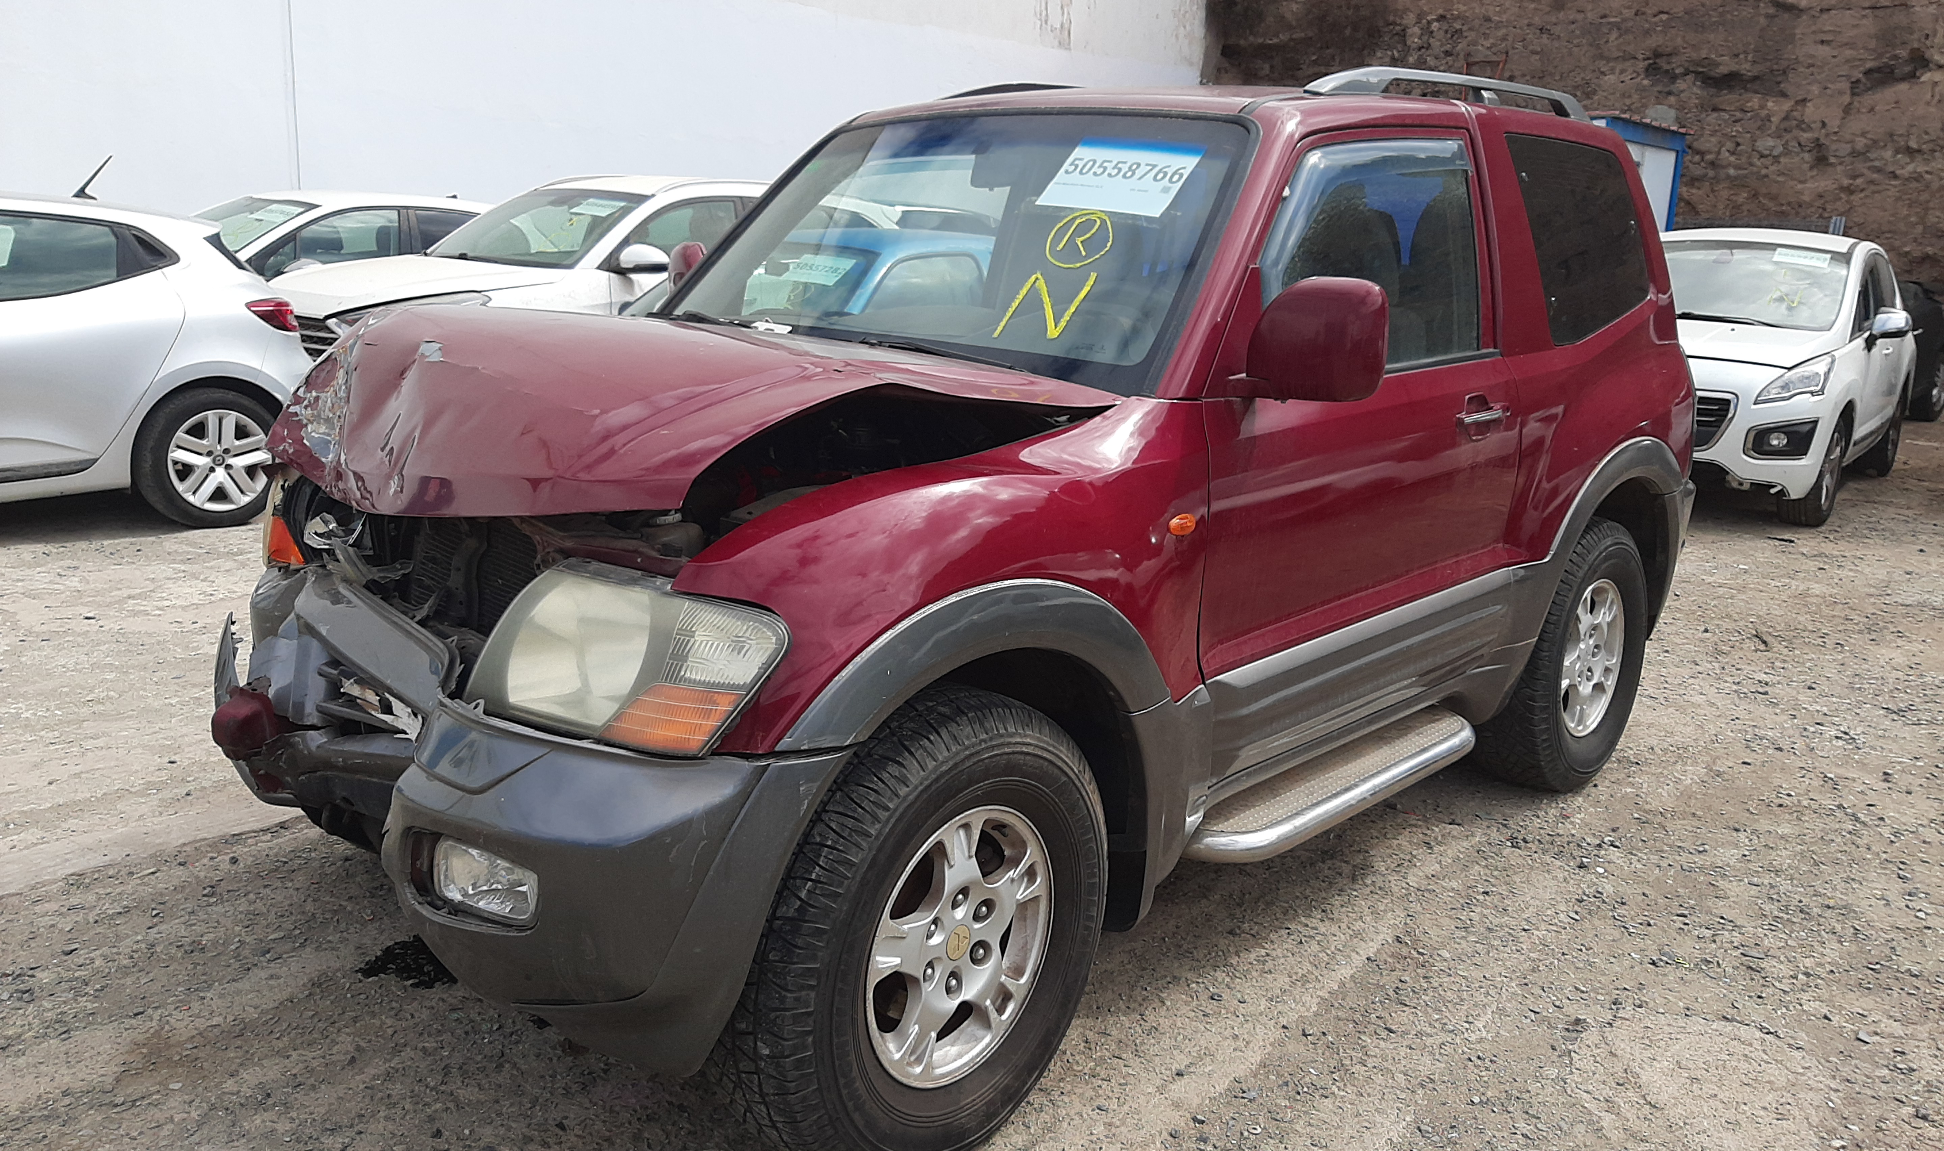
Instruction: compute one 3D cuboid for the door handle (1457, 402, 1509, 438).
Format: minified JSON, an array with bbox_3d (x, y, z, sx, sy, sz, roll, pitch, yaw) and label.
[{"bbox_3d":[1.186,-0.359,3.398,0.055,0.070,0.205,11,16,42],"label":"door handle"}]

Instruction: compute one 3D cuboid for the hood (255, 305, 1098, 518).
[{"bbox_3d":[-0.616,-0.293,2.626,1.530,0.360,1.040,15,18,41],"label":"hood"}]

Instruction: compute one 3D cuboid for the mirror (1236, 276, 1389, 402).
[{"bbox_3d":[0.575,-0.411,2.518,0.260,0.205,0.170,15,18,41],"label":"mirror"}]

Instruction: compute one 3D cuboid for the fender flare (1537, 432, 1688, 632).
[{"bbox_3d":[1.726,-0.124,3.952,0.130,0.480,1.060,15,18,41],"label":"fender flare"}]

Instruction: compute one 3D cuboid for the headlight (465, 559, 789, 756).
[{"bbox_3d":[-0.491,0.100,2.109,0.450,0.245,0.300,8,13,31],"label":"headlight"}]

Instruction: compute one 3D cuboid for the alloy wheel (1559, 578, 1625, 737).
[{"bbox_3d":[1.684,0.221,4.143,0.175,0.445,0.445,11,16,42],"label":"alloy wheel"}]

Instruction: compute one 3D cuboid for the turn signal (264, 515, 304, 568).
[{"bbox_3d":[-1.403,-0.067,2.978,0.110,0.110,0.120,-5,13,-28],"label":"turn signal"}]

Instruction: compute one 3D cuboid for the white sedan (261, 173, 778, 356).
[{"bbox_3d":[-2.110,-1.590,8.900,1.840,1.620,4.450,11,15,39],"label":"white sedan"}]

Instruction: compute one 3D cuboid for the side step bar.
[{"bbox_3d":[0.767,0.448,3.142,0.200,0.075,1.140,11,16,42],"label":"side step bar"}]

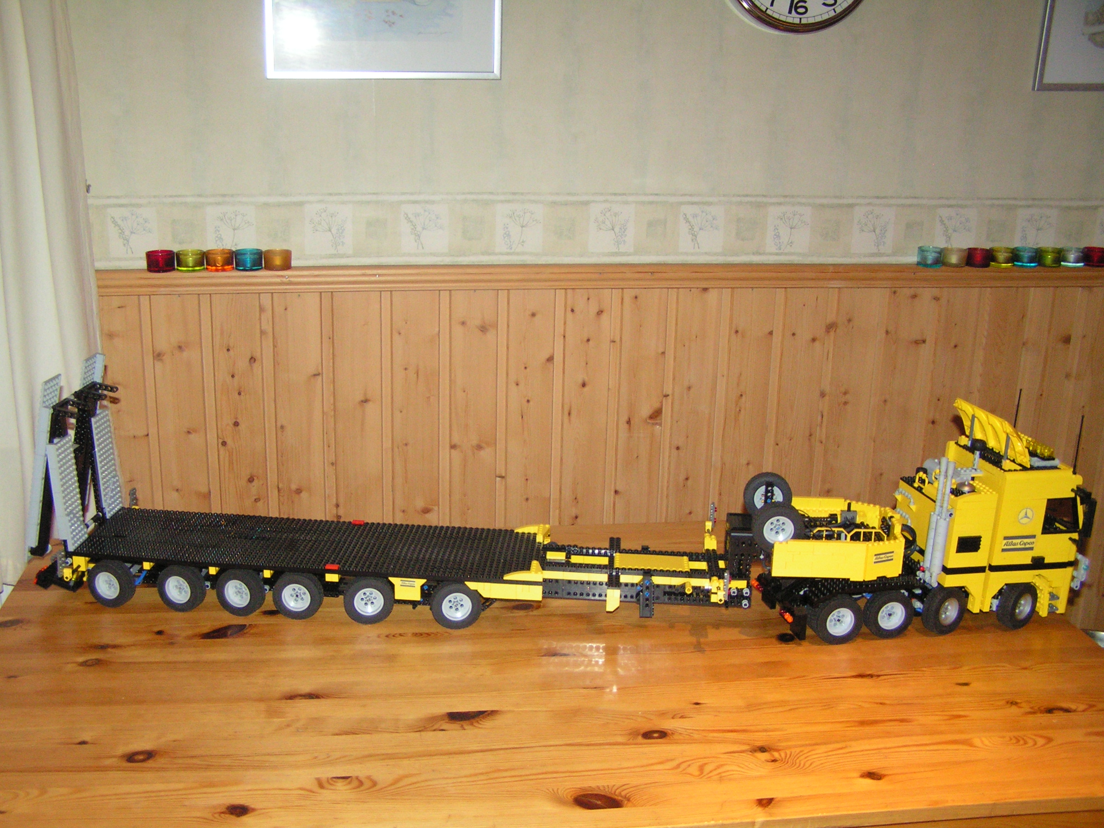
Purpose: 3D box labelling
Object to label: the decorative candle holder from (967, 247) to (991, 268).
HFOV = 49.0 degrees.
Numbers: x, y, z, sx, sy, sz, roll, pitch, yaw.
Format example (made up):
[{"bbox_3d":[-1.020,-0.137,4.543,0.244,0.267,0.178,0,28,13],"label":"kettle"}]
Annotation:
[{"bbox_3d":[0.849,-0.312,2.413,0.049,0.034,0.049,-1,18,-9],"label":"decorative candle holder"}]

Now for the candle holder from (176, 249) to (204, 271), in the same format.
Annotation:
[{"bbox_3d":[-0.639,-0.272,2.142,0.049,0.034,0.049,-1,18,-9],"label":"candle holder"}]

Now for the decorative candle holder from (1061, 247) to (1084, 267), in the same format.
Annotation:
[{"bbox_3d":[1.052,-0.316,2.449,0.050,0.036,0.050,-1,16,-10],"label":"decorative candle holder"}]

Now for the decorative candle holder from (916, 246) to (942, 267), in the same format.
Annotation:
[{"bbox_3d":[0.743,-0.308,2.382,0.050,0.036,0.050,-1,16,-10],"label":"decorative candle holder"}]

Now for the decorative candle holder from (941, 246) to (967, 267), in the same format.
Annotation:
[{"bbox_3d":[0.797,-0.312,2.404,0.049,0.034,0.049,-1,18,-9],"label":"decorative candle holder"}]

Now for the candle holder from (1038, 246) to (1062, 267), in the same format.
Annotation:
[{"bbox_3d":[1.001,-0.317,2.438,0.049,0.034,0.049,-1,18,-9],"label":"candle holder"}]

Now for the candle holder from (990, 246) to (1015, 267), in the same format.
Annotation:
[{"bbox_3d":[0.896,-0.312,2.414,0.050,0.036,0.050,-1,16,-10],"label":"candle holder"}]

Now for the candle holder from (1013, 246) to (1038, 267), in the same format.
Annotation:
[{"bbox_3d":[0.949,-0.313,2.426,0.050,0.036,0.050,-1,16,-10],"label":"candle holder"}]

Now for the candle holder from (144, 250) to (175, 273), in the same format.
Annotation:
[{"bbox_3d":[-0.689,-0.269,2.134,0.049,0.034,0.049,-1,18,-9],"label":"candle holder"}]

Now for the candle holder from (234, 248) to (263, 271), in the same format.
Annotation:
[{"bbox_3d":[-0.540,-0.276,2.158,0.049,0.034,0.049,-1,18,-9],"label":"candle holder"}]

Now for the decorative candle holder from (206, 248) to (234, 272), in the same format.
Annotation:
[{"bbox_3d":[-0.587,-0.272,2.142,0.050,0.036,0.050,-1,16,-10],"label":"decorative candle holder"}]

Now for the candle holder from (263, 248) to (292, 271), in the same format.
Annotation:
[{"bbox_3d":[-0.488,-0.274,2.159,0.050,0.036,0.050,-1,16,-10],"label":"candle holder"}]

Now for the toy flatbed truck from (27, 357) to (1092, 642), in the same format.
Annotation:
[{"bbox_3d":[0.013,0.108,1.557,1.370,0.303,0.213,2,16,0],"label":"toy flatbed truck"}]

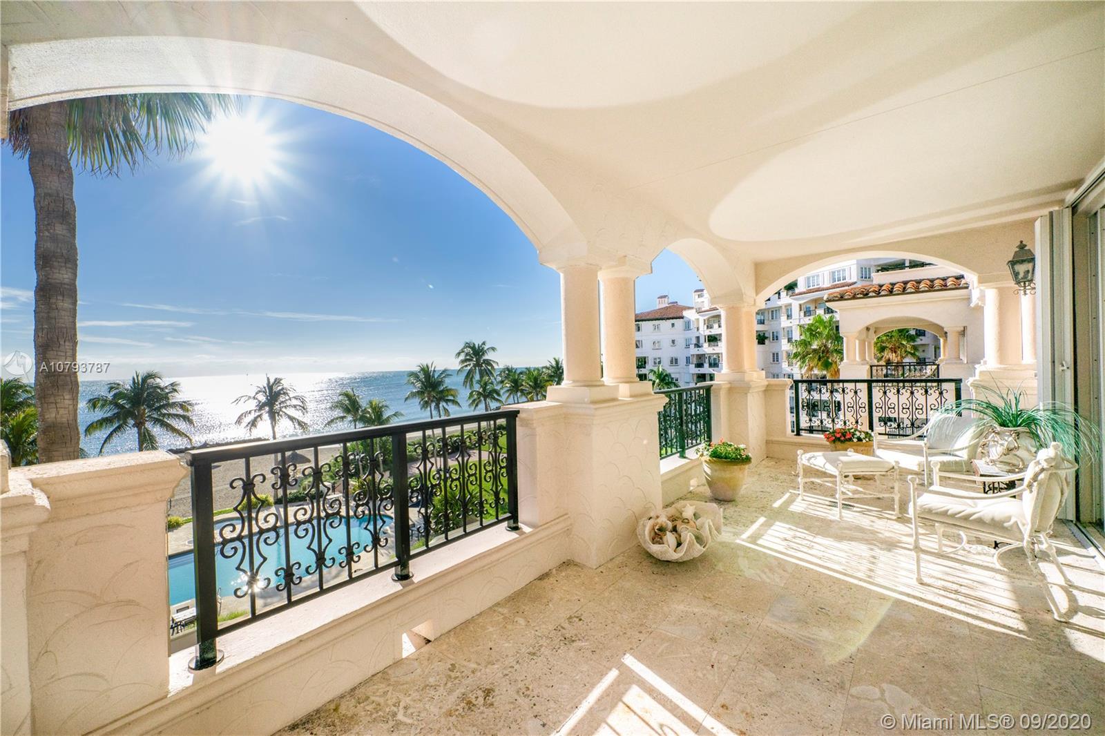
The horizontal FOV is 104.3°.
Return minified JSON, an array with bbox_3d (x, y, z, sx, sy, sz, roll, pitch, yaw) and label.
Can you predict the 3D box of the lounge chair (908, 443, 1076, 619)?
[{"bbox_3d":[2.595,0.860,2.537,0.630,0.820,0.640,-2,0,-39],"label":"lounge chair"}]

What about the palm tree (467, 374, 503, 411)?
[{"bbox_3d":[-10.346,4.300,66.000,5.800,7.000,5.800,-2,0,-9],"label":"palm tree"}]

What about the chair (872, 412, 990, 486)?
[{"bbox_3d":[3.474,0.831,3.974,0.670,0.820,0.640,-2,0,-1],"label":"chair"}]

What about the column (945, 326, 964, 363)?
[{"bbox_3d":[12.148,-0.697,13.000,0.360,1.090,0.360,-1,0,37],"label":"column"}]

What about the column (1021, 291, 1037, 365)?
[{"bbox_3d":[5.627,-0.482,5.032,0.270,0.890,0.270,-1,0,40],"label":"column"}]

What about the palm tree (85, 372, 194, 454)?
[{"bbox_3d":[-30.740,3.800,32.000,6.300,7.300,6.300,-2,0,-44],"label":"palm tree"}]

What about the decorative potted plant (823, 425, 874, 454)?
[{"bbox_3d":[3.570,0.979,5.160,0.500,0.590,0.440,-2,0,24],"label":"decorative potted plant"}]

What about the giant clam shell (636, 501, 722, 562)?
[{"bbox_3d":[0.945,1.209,3.200,0.530,0.290,0.660,-1,0,44],"label":"giant clam shell"}]

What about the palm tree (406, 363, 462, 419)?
[{"bbox_3d":[-13.237,5.391,48.331,5.900,11.950,5.900,-2,0,-15],"label":"palm tree"}]

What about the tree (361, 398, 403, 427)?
[{"bbox_3d":[-18.938,7.434,47.446,4.700,8.200,4.700,-2,0,-22],"label":"tree"}]

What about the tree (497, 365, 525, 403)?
[{"bbox_3d":[-6.441,5.394,68.974,4.700,11.350,4.700,-2,0,-5],"label":"tree"}]

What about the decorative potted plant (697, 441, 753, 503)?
[{"bbox_3d":[1.755,1.001,4.289,0.500,0.570,0.500,-2,0,22],"label":"decorative potted plant"}]

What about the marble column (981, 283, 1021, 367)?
[{"bbox_3d":[4.780,-0.455,4.571,0.280,0.890,0.280,-1,0,40],"label":"marble column"}]

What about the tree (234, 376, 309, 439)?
[{"bbox_3d":[-23.968,6.197,36.929,5.500,11.060,5.500,-2,0,-33],"label":"tree"}]

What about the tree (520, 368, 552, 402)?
[{"bbox_3d":[-2.488,5.421,65.975,5.000,11.110,5.000,-2,0,-2],"label":"tree"}]

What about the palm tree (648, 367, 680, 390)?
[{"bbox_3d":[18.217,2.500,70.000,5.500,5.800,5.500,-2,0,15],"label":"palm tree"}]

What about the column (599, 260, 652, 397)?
[{"bbox_3d":[0.603,-0.316,3.577,0.350,1.080,0.350,-2,0,0],"label":"column"}]

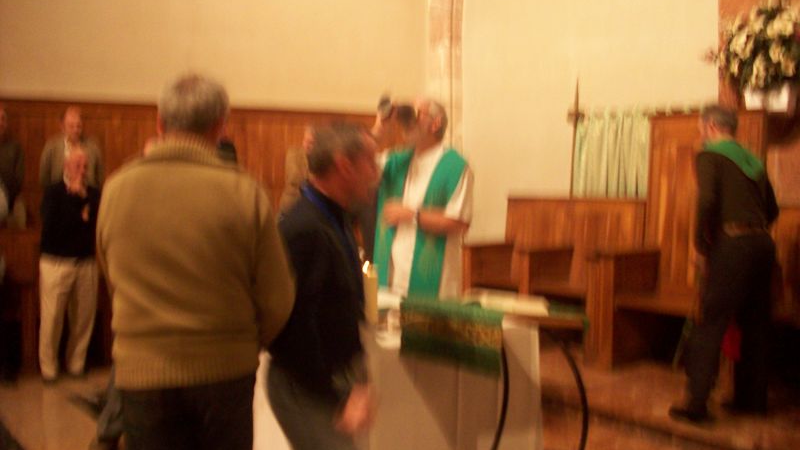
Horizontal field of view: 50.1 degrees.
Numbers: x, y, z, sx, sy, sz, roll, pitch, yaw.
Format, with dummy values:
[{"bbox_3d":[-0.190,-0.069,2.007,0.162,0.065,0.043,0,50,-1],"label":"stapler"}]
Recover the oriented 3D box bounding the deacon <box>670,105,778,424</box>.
[{"bbox_3d":[1.700,0.187,4.486,0.520,1.660,0.500,-3,5,-41],"label":"deacon"}]

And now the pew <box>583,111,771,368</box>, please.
[{"bbox_3d":[1.822,0.101,5.606,0.680,1.700,0.880,-3,4,-38],"label":"pew"}]

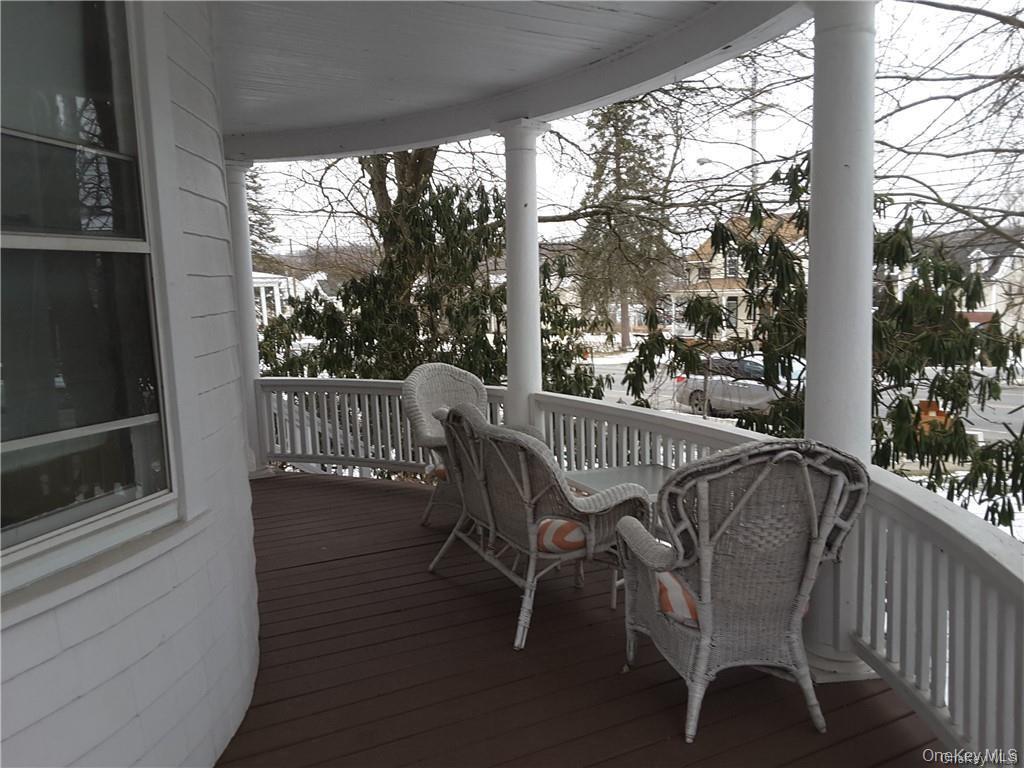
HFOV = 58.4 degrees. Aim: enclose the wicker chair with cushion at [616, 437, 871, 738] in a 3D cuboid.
[{"bbox_3d":[0.719,0.593,3.029,0.710,0.932,0.680,-3,6,-4],"label":"wicker chair with cushion"}]

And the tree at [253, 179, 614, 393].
[{"bbox_3d":[-0.742,-0.331,8.785,3.342,3.255,2.761,-2,6,0],"label":"tree"}]

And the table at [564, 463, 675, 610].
[{"bbox_3d":[0.575,0.690,4.258,0.463,0.493,0.621,-4,6,-14],"label":"table"}]

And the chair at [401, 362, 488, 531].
[{"bbox_3d":[-0.193,0.364,5.470,0.730,0.946,0.730,-7,8,-39],"label":"chair"}]

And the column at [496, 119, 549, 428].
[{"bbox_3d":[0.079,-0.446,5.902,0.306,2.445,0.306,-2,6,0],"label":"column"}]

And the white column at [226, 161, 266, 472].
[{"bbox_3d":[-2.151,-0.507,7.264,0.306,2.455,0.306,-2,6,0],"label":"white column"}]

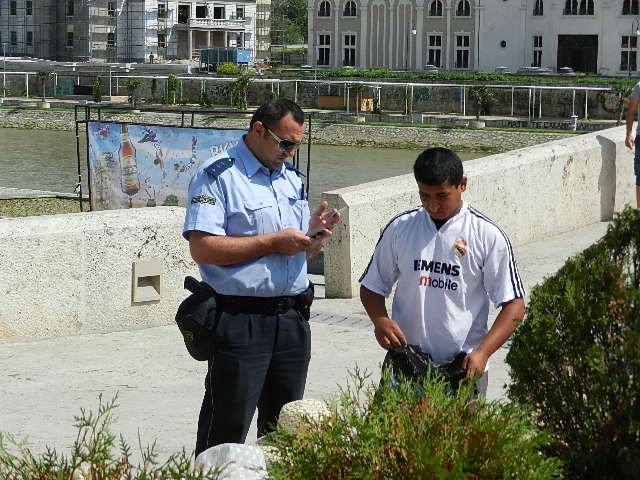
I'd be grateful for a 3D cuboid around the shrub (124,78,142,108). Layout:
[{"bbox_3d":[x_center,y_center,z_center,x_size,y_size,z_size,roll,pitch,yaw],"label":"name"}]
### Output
[{"bbox_3d":[-14.410,-11.319,130.000,1.391,2.318,1.391,1,6,0],"label":"shrub"}]

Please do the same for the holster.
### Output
[{"bbox_3d":[-0.435,0.276,5.920,0.140,0.290,0.100,5,8,33],"label":"holster"}]

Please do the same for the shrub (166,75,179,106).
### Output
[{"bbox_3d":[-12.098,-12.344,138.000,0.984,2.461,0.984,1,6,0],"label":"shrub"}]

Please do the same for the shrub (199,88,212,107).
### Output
[{"bbox_3d":[-9.119,-11.349,134.000,1.115,1.434,1.115,1,6,0],"label":"shrub"}]

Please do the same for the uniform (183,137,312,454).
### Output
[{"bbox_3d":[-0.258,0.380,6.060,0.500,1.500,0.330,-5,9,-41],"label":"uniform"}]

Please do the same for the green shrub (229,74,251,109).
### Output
[{"bbox_3d":[-6.076,-11.134,127.000,1.661,2.717,1.661,1,6,0],"label":"green shrub"}]

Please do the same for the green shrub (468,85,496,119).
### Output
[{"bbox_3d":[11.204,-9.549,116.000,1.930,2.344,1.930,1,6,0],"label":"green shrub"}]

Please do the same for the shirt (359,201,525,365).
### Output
[{"bbox_3d":[0.435,0.166,6.020,0.590,0.650,0.320,3,7,20],"label":"shirt"}]

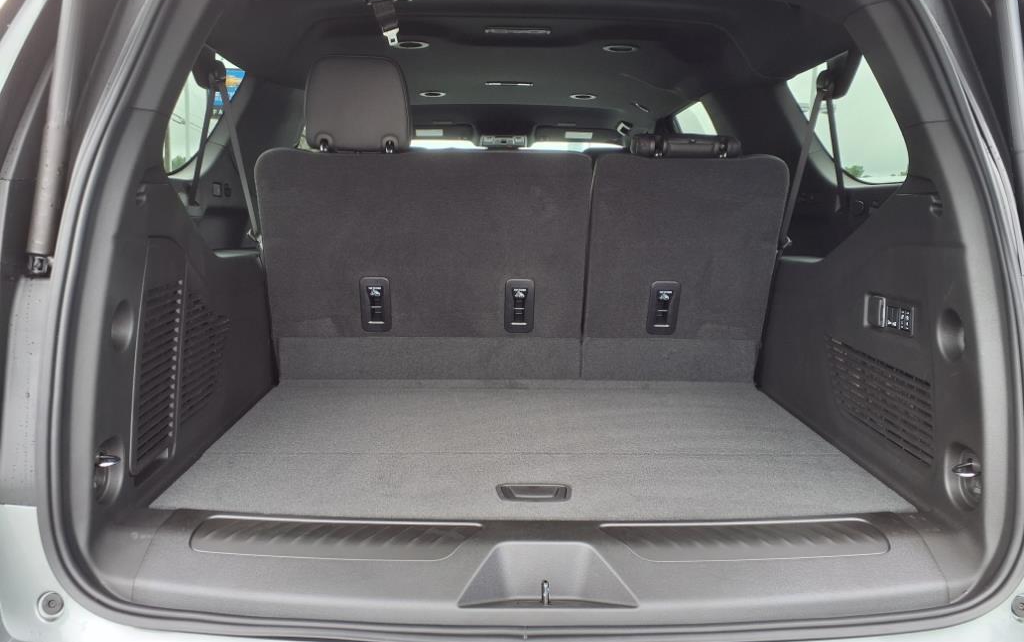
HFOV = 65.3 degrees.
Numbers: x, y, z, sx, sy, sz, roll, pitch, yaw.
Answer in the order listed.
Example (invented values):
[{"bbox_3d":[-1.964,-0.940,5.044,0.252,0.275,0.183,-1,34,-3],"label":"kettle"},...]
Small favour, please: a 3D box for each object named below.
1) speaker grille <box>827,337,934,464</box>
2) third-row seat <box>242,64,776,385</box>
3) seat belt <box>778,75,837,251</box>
[{"bbox_3d":[0.693,0.136,1.538,0.030,0.135,0.415,0,11,-2],"label":"speaker grille"},{"bbox_3d":[0.019,-0.266,2.221,1.270,0.820,0.660,0,11,-2],"label":"third-row seat"},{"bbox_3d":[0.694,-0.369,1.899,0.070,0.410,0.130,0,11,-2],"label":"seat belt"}]

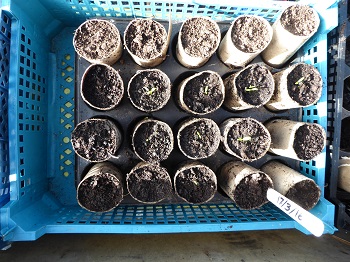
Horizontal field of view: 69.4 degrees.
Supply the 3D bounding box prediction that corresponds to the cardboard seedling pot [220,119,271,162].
[{"bbox_3d":[0.079,0.007,0.316,0.045,0.098,0.045,0,92,1],"label":"cardboard seedling pot"}]

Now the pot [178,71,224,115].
[{"bbox_3d":[0.026,-0.045,0.310,0.044,0.097,0.044,0,97,-4],"label":"pot"}]

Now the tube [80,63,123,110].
[{"bbox_3d":[-0.079,-0.047,0.306,0.045,0.098,0.045,0,93,-6],"label":"tube"}]

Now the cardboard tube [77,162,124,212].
[{"bbox_3d":[-0.086,0.063,0.312,0.045,0.098,0.045,0,93,-11],"label":"cardboard tube"}]

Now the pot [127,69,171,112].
[{"bbox_3d":[-0.031,-0.045,0.312,0.045,0.098,0.045,0,93,-6],"label":"pot"}]

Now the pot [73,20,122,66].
[{"bbox_3d":[-0.086,-0.097,0.305,0.045,0.098,0.045,-1,97,-9],"label":"pot"}]

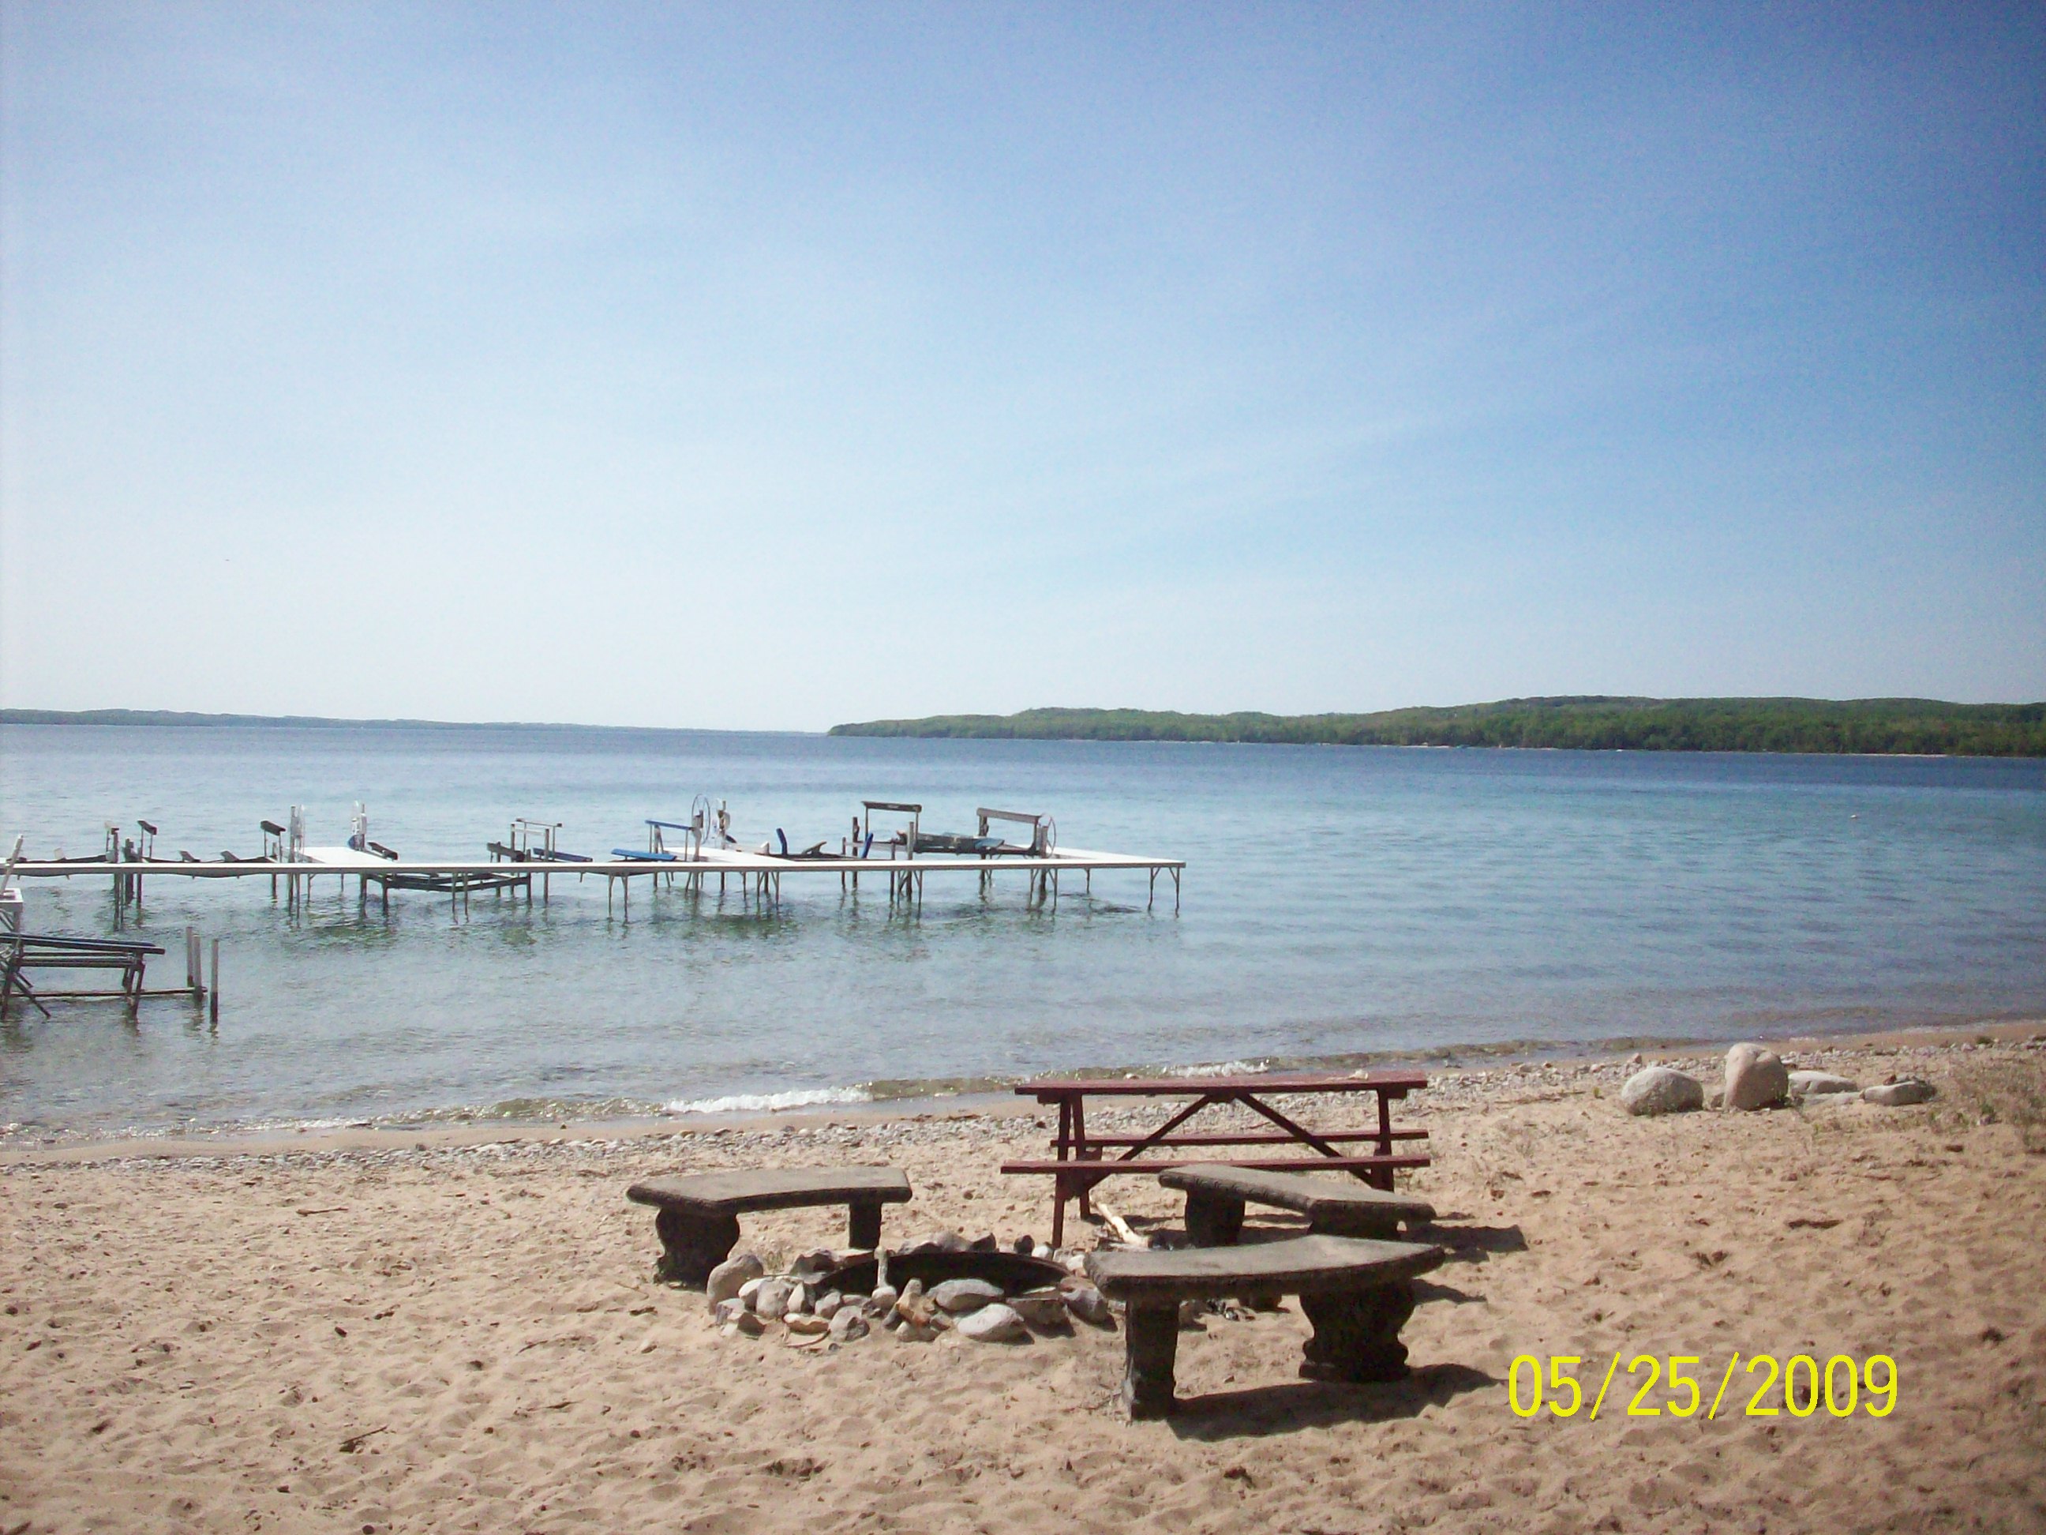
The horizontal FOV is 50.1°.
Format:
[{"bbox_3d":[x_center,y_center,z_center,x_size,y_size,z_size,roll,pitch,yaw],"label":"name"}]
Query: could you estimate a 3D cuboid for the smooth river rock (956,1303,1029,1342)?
[{"bbox_3d":[-0.104,1.896,7.477,0.245,0.130,0.180,1,1,-1],"label":"smooth river rock"}]

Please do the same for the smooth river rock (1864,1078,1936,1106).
[{"bbox_3d":[6.420,2.375,16.000,0.520,0.175,0.360,1,1,22],"label":"smooth river rock"}]

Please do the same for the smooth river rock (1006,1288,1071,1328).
[{"bbox_3d":[0.057,1.910,7.732,0.235,0.140,0.170,1,1,0],"label":"smooth river rock"}]

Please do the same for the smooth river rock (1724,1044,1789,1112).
[{"bbox_3d":[5.390,2.264,16.050,0.475,0.480,0.420,1,1,19],"label":"smooth river rock"}]

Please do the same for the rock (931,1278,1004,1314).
[{"bbox_3d":[-0.200,1.930,8.000,0.270,0.120,0.190,1,1,-1],"label":"rock"}]

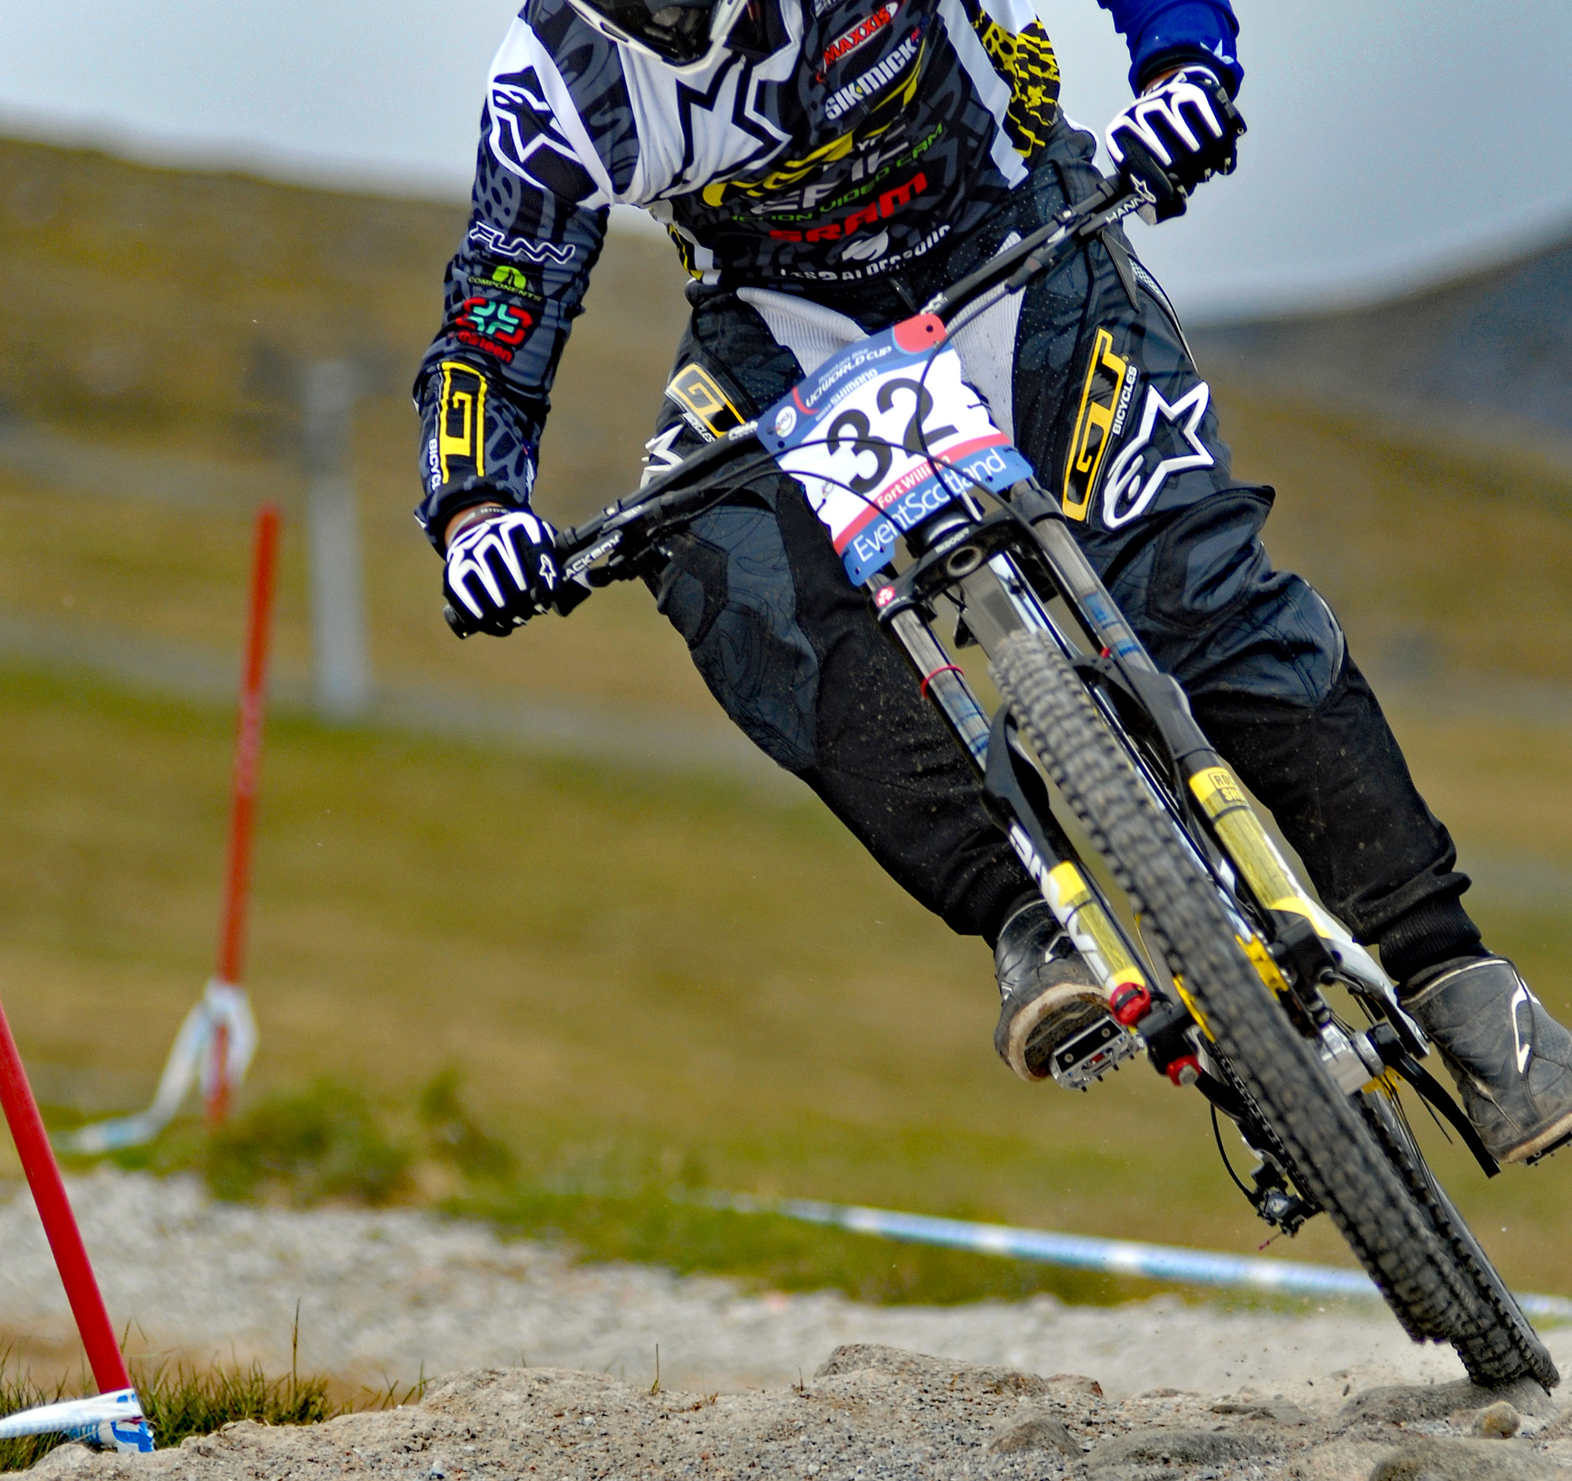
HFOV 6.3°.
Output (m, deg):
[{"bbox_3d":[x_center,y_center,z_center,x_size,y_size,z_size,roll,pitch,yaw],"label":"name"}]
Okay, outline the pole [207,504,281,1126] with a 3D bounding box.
[{"bbox_3d":[-0.741,0.112,19.300,0.028,0.860,0.028,5,0,0],"label":"pole"}]

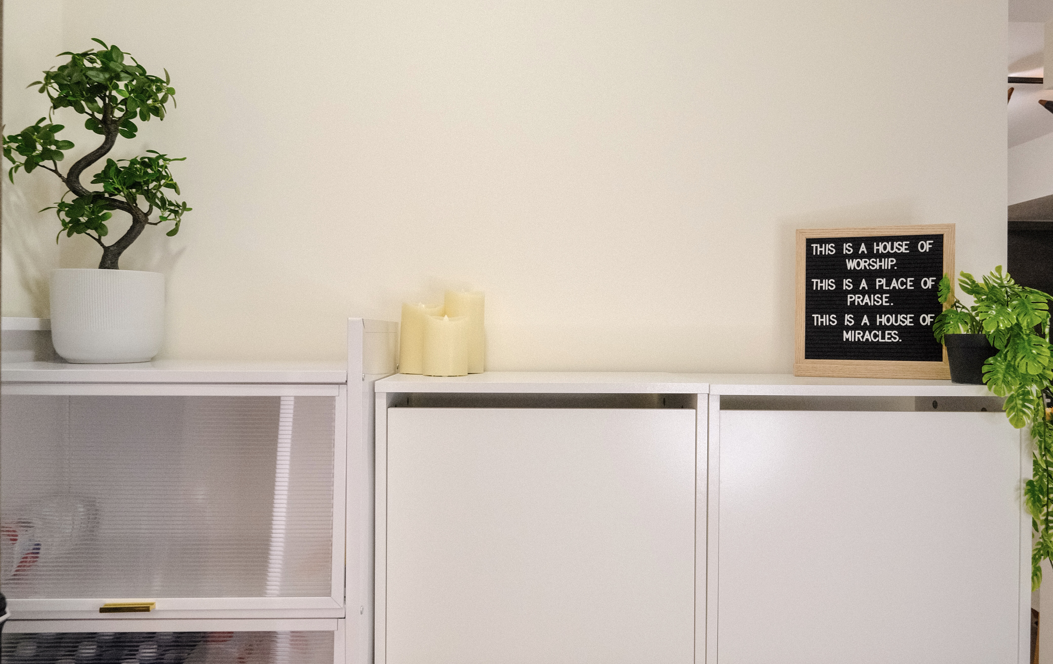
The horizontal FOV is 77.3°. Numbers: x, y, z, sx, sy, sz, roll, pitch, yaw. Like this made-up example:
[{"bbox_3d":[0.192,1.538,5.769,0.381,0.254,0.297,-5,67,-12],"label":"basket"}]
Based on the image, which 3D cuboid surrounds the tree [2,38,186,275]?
[{"bbox_3d":[-0.710,-0.288,1.095,0.298,0.390,0.240,0,1,-1],"label":"tree"}]

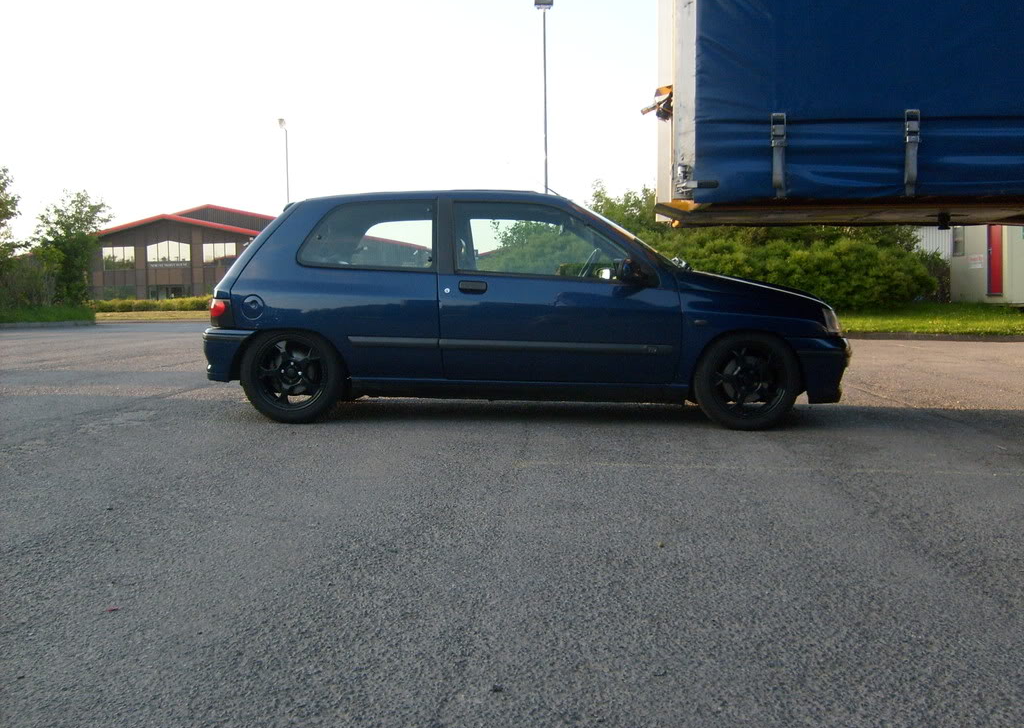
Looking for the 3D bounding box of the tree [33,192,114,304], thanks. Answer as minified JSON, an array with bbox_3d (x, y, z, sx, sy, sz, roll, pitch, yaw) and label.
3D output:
[{"bbox_3d":[-12.901,-3.376,30.606,2.239,3.476,2.200,-2,4,-23],"label":"tree"}]

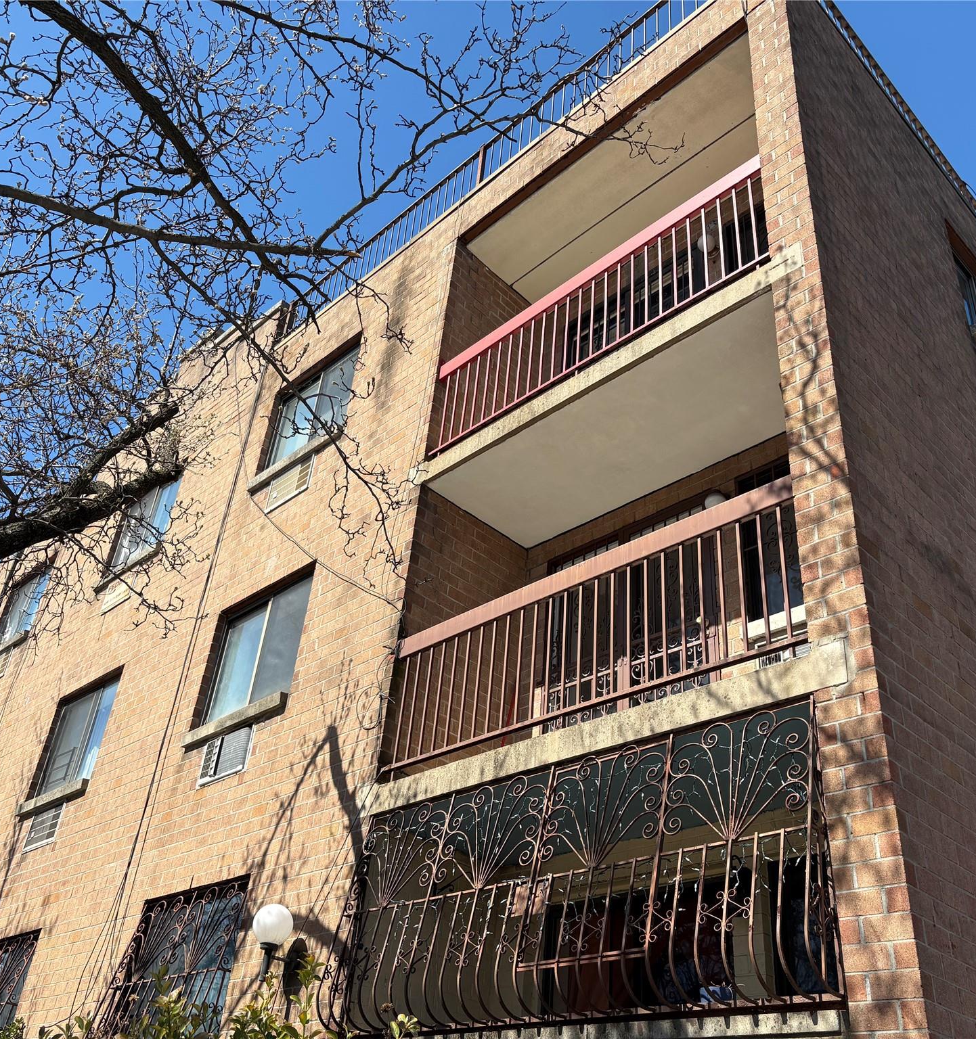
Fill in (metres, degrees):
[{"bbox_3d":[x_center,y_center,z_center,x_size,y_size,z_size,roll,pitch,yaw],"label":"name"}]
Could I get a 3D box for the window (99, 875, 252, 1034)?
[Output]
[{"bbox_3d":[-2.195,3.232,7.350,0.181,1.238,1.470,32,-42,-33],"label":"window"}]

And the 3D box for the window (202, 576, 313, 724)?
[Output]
[{"bbox_3d":[-1.924,1.147,8.833,0.121,1.218,1.450,32,-42,-33],"label":"window"}]

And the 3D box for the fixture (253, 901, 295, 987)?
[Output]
[{"bbox_3d":[-1.304,2.601,6.379,0.318,0.445,0.245,32,-42,-33],"label":"fixture"}]

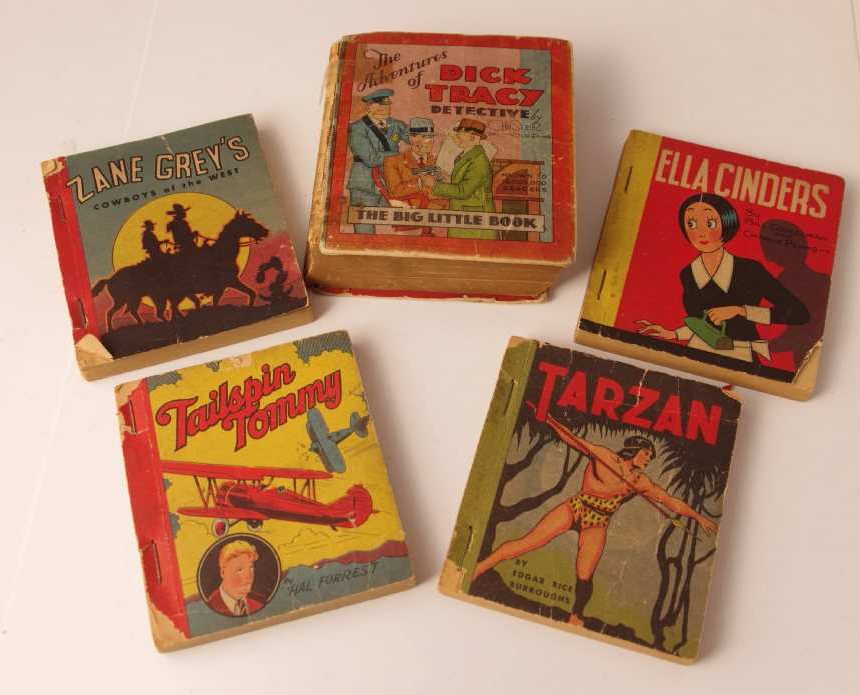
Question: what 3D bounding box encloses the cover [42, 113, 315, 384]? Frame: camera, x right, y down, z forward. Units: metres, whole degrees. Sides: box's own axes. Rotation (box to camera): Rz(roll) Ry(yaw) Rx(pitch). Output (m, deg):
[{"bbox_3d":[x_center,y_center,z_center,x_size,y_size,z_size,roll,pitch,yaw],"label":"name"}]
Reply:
[{"bbox_3d":[-0.105,-0.044,0.432,0.091,0.013,0.100,-15,64,-7],"label":"cover"}]

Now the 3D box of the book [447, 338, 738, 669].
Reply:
[{"bbox_3d":[0.061,0.053,0.385,0.091,0.010,0.102,14,64,7],"label":"book"}]

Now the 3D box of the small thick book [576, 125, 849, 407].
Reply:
[{"bbox_3d":[0.116,-0.037,0.429,0.093,0.011,0.102,15,64,7],"label":"small thick book"}]

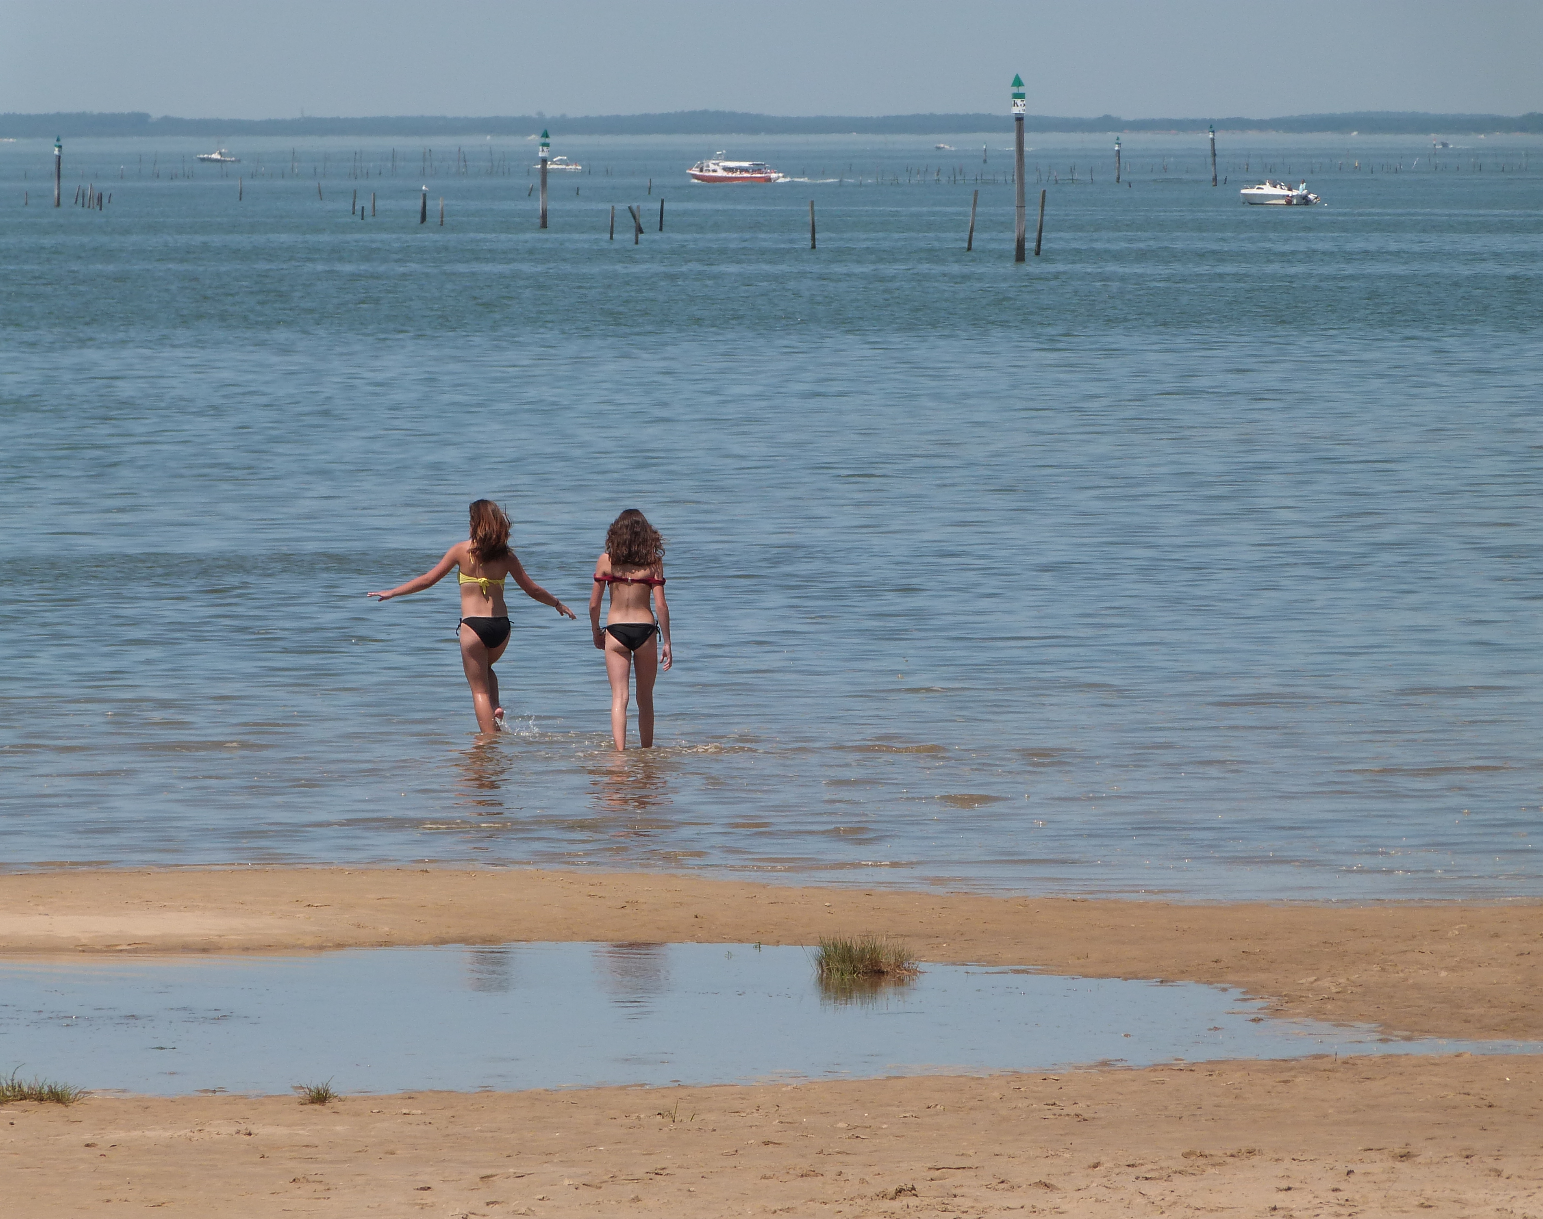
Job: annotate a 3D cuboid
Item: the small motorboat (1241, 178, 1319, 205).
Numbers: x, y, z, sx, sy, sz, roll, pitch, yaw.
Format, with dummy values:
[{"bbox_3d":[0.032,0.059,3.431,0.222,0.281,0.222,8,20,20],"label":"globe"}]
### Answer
[{"bbox_3d":[35.917,-29.534,1250.000,5.800,1.850,2.200,1,2,21],"label":"small motorboat"}]

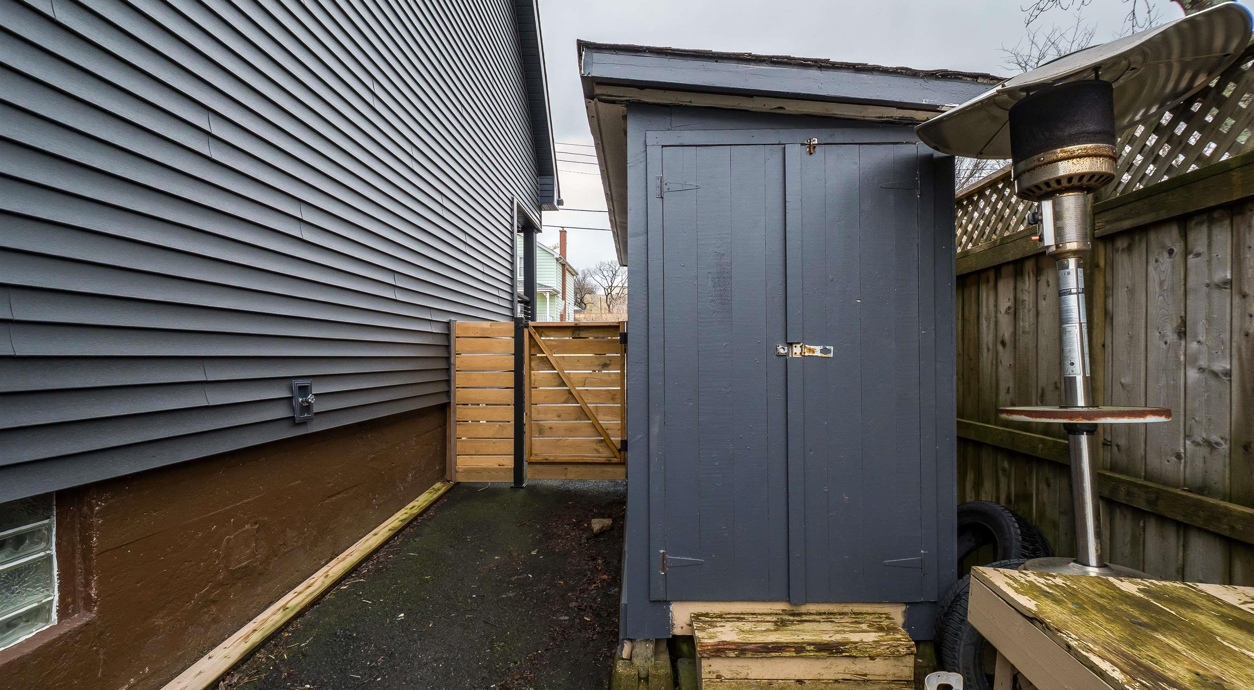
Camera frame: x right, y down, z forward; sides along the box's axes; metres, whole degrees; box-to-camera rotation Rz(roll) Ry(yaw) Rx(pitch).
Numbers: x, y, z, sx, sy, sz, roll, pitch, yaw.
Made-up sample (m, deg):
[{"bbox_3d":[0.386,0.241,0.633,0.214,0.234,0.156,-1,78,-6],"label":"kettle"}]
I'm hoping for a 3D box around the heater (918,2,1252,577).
[{"bbox_3d":[1.475,0.235,1.690,0.820,2.180,0.820,-2,-1,0],"label":"heater"}]

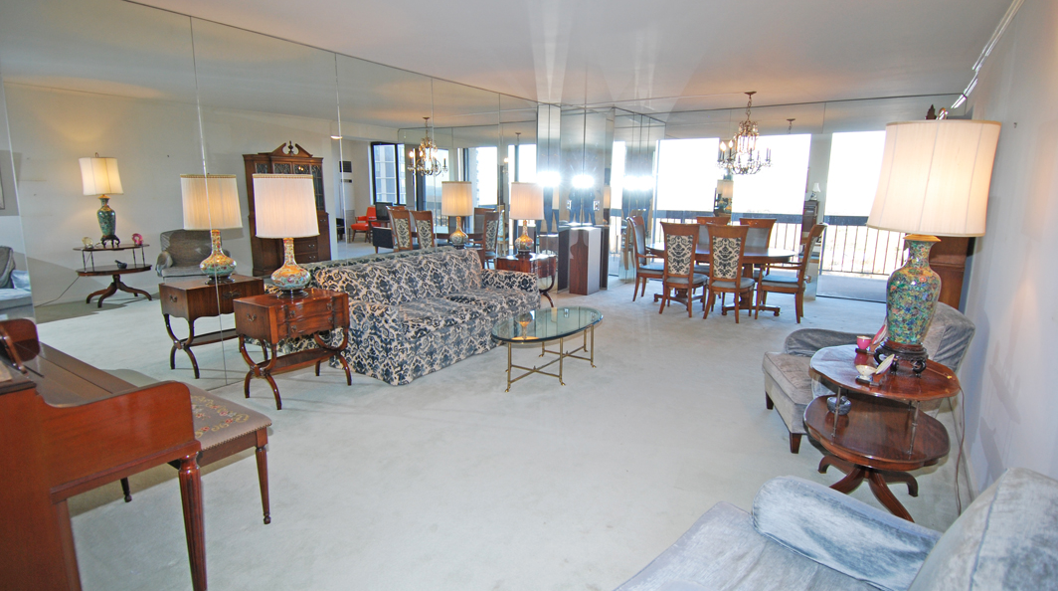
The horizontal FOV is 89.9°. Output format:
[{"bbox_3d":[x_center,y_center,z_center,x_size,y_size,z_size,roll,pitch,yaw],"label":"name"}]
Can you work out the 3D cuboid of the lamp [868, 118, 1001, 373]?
[{"bbox_3d":[1.751,-0.198,2.364,0.420,1.082,0.420,8,14,33],"label":"lamp"}]

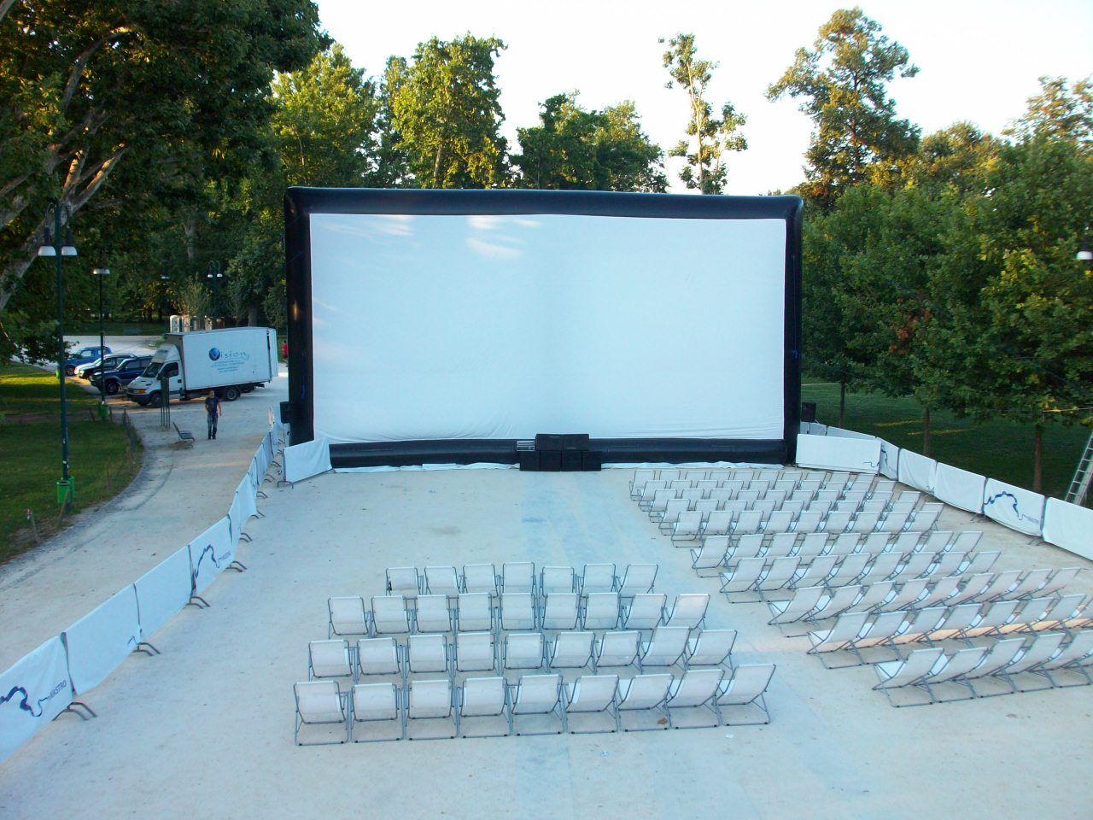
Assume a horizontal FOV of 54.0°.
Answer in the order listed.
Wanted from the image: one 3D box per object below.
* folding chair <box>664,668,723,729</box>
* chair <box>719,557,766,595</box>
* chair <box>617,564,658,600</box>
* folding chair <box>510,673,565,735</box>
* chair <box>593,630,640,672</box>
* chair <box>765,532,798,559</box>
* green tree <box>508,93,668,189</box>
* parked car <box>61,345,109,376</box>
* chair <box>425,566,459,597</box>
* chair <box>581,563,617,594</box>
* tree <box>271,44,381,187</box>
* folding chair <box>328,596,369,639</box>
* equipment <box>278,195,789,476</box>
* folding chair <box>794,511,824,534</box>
[{"bbox_3d":[1.864,3.567,13.716,0.640,0.846,0.954,-1,7,-10],"label":"folding chair"},{"bbox_3d":[3.402,2.882,18.632,0.615,0.819,0.849,-1,6,-12],"label":"chair"},{"bbox_3d":[1.623,3.057,19.144,0.636,0.843,0.905,0,7,-4],"label":"chair"},{"bbox_3d":[-0.119,3.485,13.115,0.617,0.808,0.870,0,7,-8],"label":"folding chair"},{"bbox_3d":[0.977,3.272,14.730,0.615,0.819,0.849,0,6,-4],"label":"chair"},{"bbox_3d":[4.291,2.599,19.925,0.600,0.802,0.874,-1,6,-10],"label":"chair"},{"bbox_3d":[2.896,-12.264,74.085,11.000,18.519,11.000,0,7,0],"label":"green tree"},{"bbox_3d":[-28.303,-3.015,65.633,1.580,1.660,3.550,5,8,32],"label":"parked car"},{"bbox_3d":[-1.819,2.976,18.344,0.621,0.838,0.930,-1,6,-7],"label":"chair"},{"bbox_3d":[0.873,2.913,18.259,0.615,0.819,0.849,0,6,-2],"label":"chair"},{"bbox_3d":[-17.622,-16.685,86.712,10.500,24.840,10.500,-1,6,-11],"label":"tree"},{"bbox_3d":[-2.970,3.108,16.169,0.617,0.820,0.858,0,7,-5],"label":"folding chair"},{"bbox_3d":[0.061,-2.492,33.442,15.950,8.500,1.200,0,6,-3],"label":"equipment"},{"bbox_3d":[5.463,2.466,22.795,0.615,0.819,0.849,0,6,-5],"label":"folding chair"}]

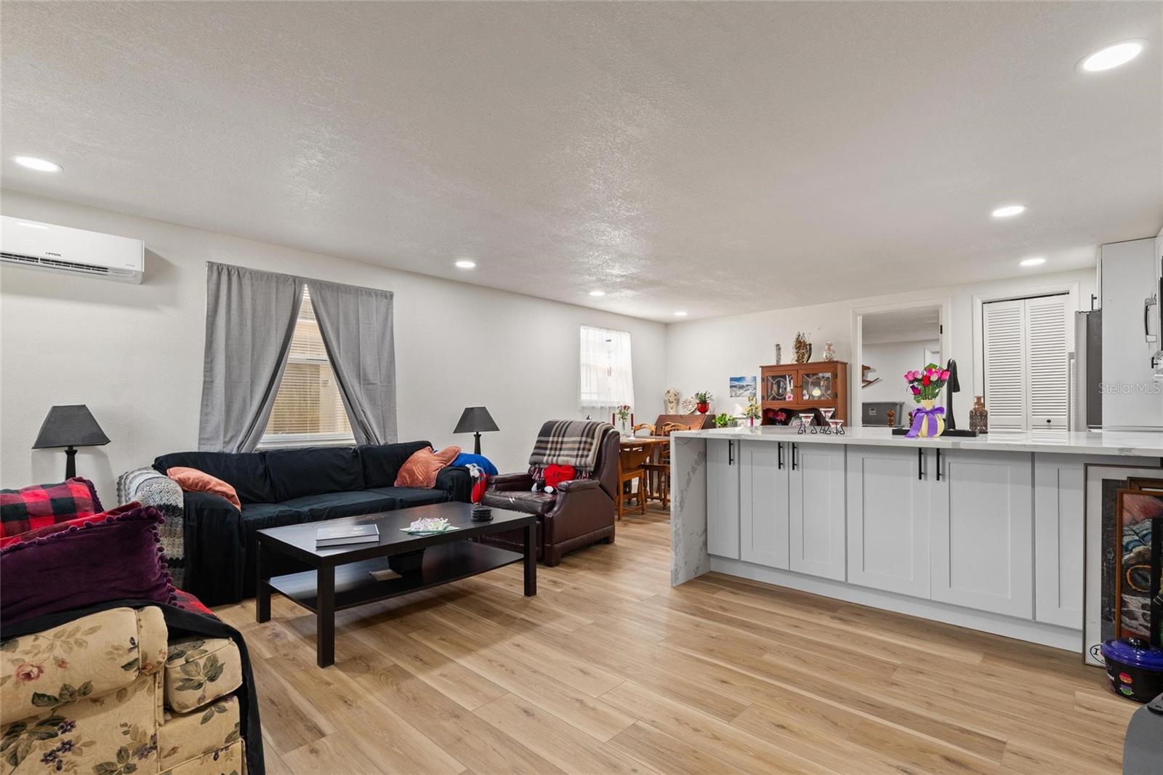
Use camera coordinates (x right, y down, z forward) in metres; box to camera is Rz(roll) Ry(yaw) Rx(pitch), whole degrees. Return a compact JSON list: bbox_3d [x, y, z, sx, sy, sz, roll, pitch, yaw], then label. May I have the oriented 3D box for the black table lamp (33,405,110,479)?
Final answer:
[{"bbox_3d":[-2.605,0.365,2.650,0.280,0.555,0.280,-2,-3,43],"label":"black table lamp"}]

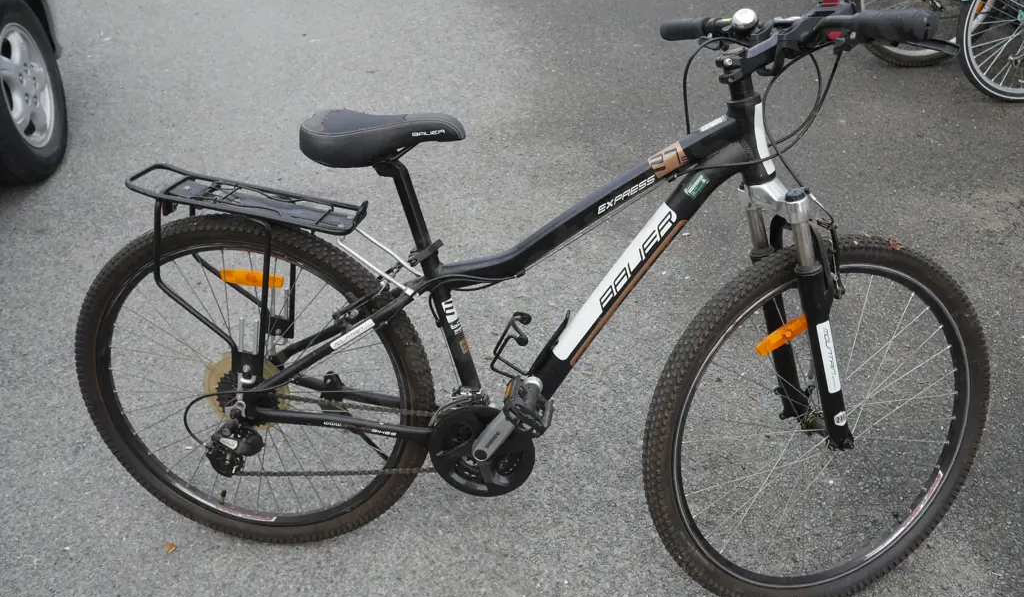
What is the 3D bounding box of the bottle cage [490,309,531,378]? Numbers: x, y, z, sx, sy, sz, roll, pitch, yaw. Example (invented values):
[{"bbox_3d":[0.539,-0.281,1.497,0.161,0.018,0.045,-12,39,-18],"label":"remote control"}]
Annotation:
[{"bbox_3d":[0.028,0.063,1.473,0.077,0.157,0.077,27,25,-4],"label":"bottle cage"}]

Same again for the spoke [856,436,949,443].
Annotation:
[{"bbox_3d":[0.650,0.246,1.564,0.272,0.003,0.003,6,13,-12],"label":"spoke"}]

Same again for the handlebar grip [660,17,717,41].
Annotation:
[{"bbox_3d":[0.294,-0.466,1.532,0.035,0.035,0.131,-27,21,-16],"label":"handlebar grip"}]

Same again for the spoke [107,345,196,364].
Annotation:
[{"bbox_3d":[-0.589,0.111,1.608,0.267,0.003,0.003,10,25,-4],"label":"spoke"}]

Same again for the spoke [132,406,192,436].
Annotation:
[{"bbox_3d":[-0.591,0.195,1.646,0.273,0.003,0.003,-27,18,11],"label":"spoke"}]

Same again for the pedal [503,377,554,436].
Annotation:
[{"bbox_3d":[0.026,0.165,1.361,0.078,0.029,0.094,38,24,-9],"label":"pedal"}]

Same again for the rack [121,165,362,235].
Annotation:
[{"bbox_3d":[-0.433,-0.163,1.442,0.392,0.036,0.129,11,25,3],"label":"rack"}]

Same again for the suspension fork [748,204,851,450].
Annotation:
[{"bbox_3d":[0.465,0.044,1.433,0.063,0.444,0.172,-25,20,-10],"label":"suspension fork"}]

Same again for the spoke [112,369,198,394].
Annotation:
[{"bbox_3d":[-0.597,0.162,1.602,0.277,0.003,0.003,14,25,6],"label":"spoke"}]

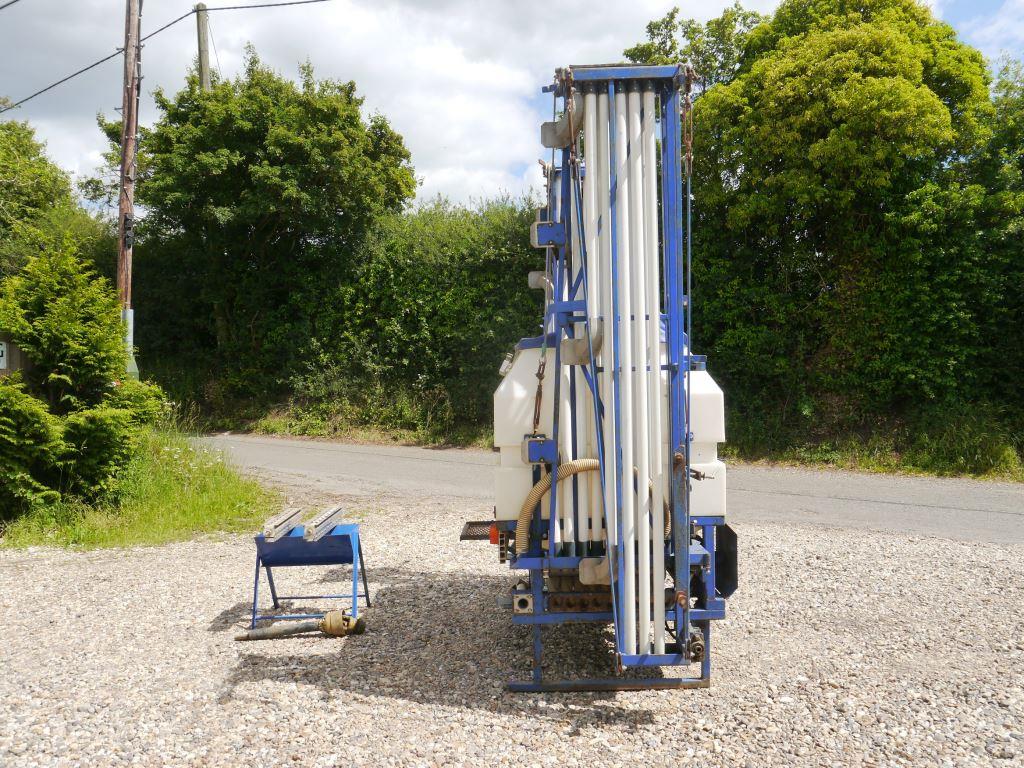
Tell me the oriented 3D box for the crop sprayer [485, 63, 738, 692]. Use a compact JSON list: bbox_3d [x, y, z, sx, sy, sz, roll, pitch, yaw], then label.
[{"bbox_3d":[0.580,-0.010,5.250,1.560,3.260,2.200,0,0,-2],"label":"crop sprayer"}]

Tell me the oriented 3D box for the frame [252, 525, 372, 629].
[{"bbox_3d":[-1.370,1.302,5.680,0.680,0.600,0.490,0,0,-6],"label":"frame"}]

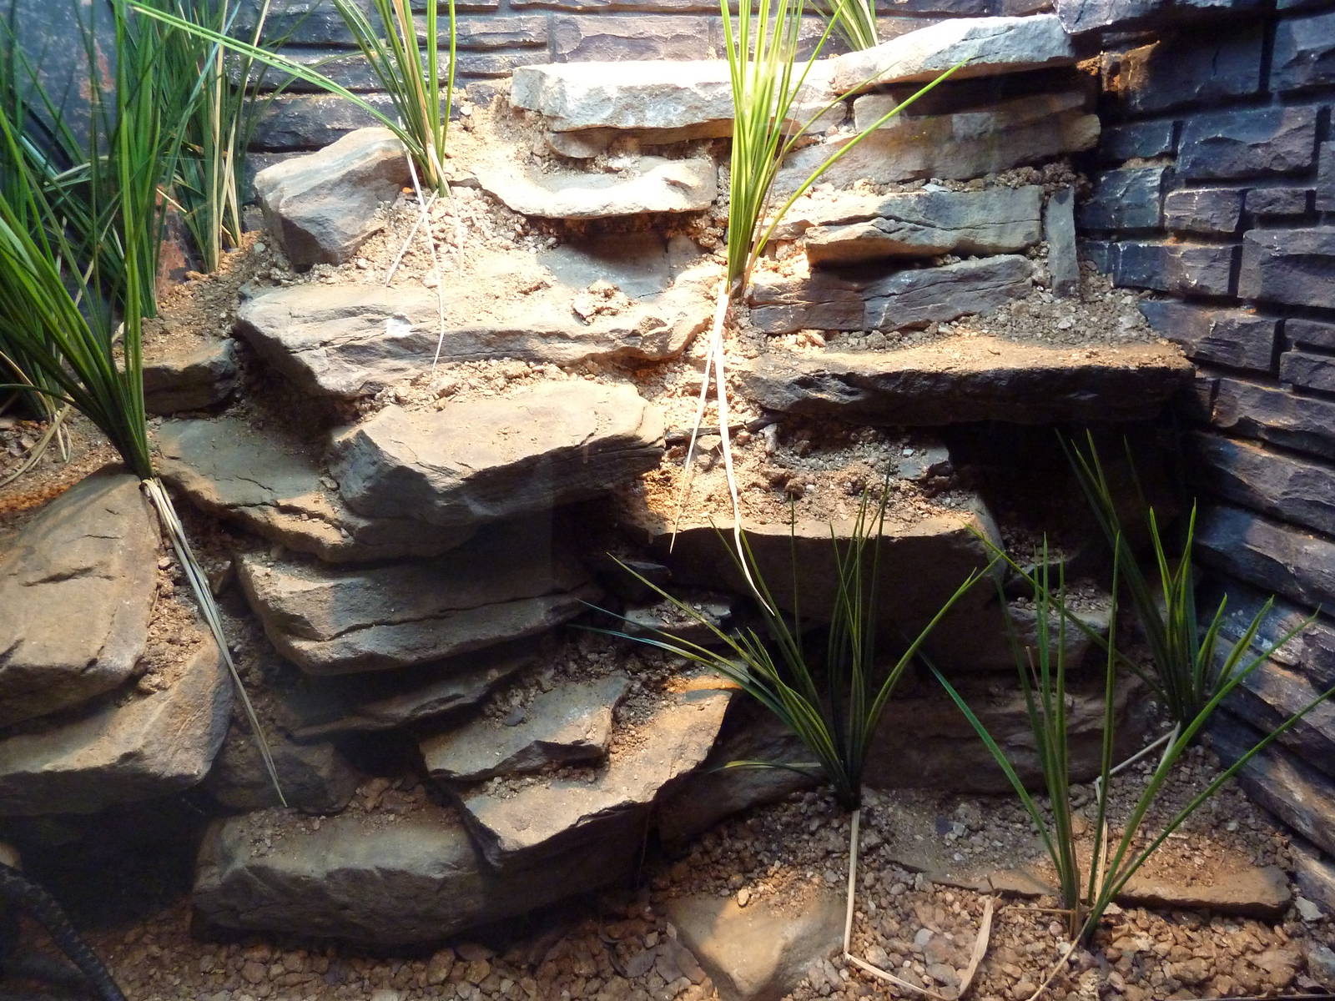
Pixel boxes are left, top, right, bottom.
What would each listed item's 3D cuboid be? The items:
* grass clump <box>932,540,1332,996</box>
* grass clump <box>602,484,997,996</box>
[{"bbox_3d":[0.475,0.264,1.011,0.407,0.446,0.339,0,17,0],"label":"grass clump"},{"bbox_3d":[0.160,0.219,1.129,0.436,0.446,0.388,0,17,0],"label":"grass clump"}]

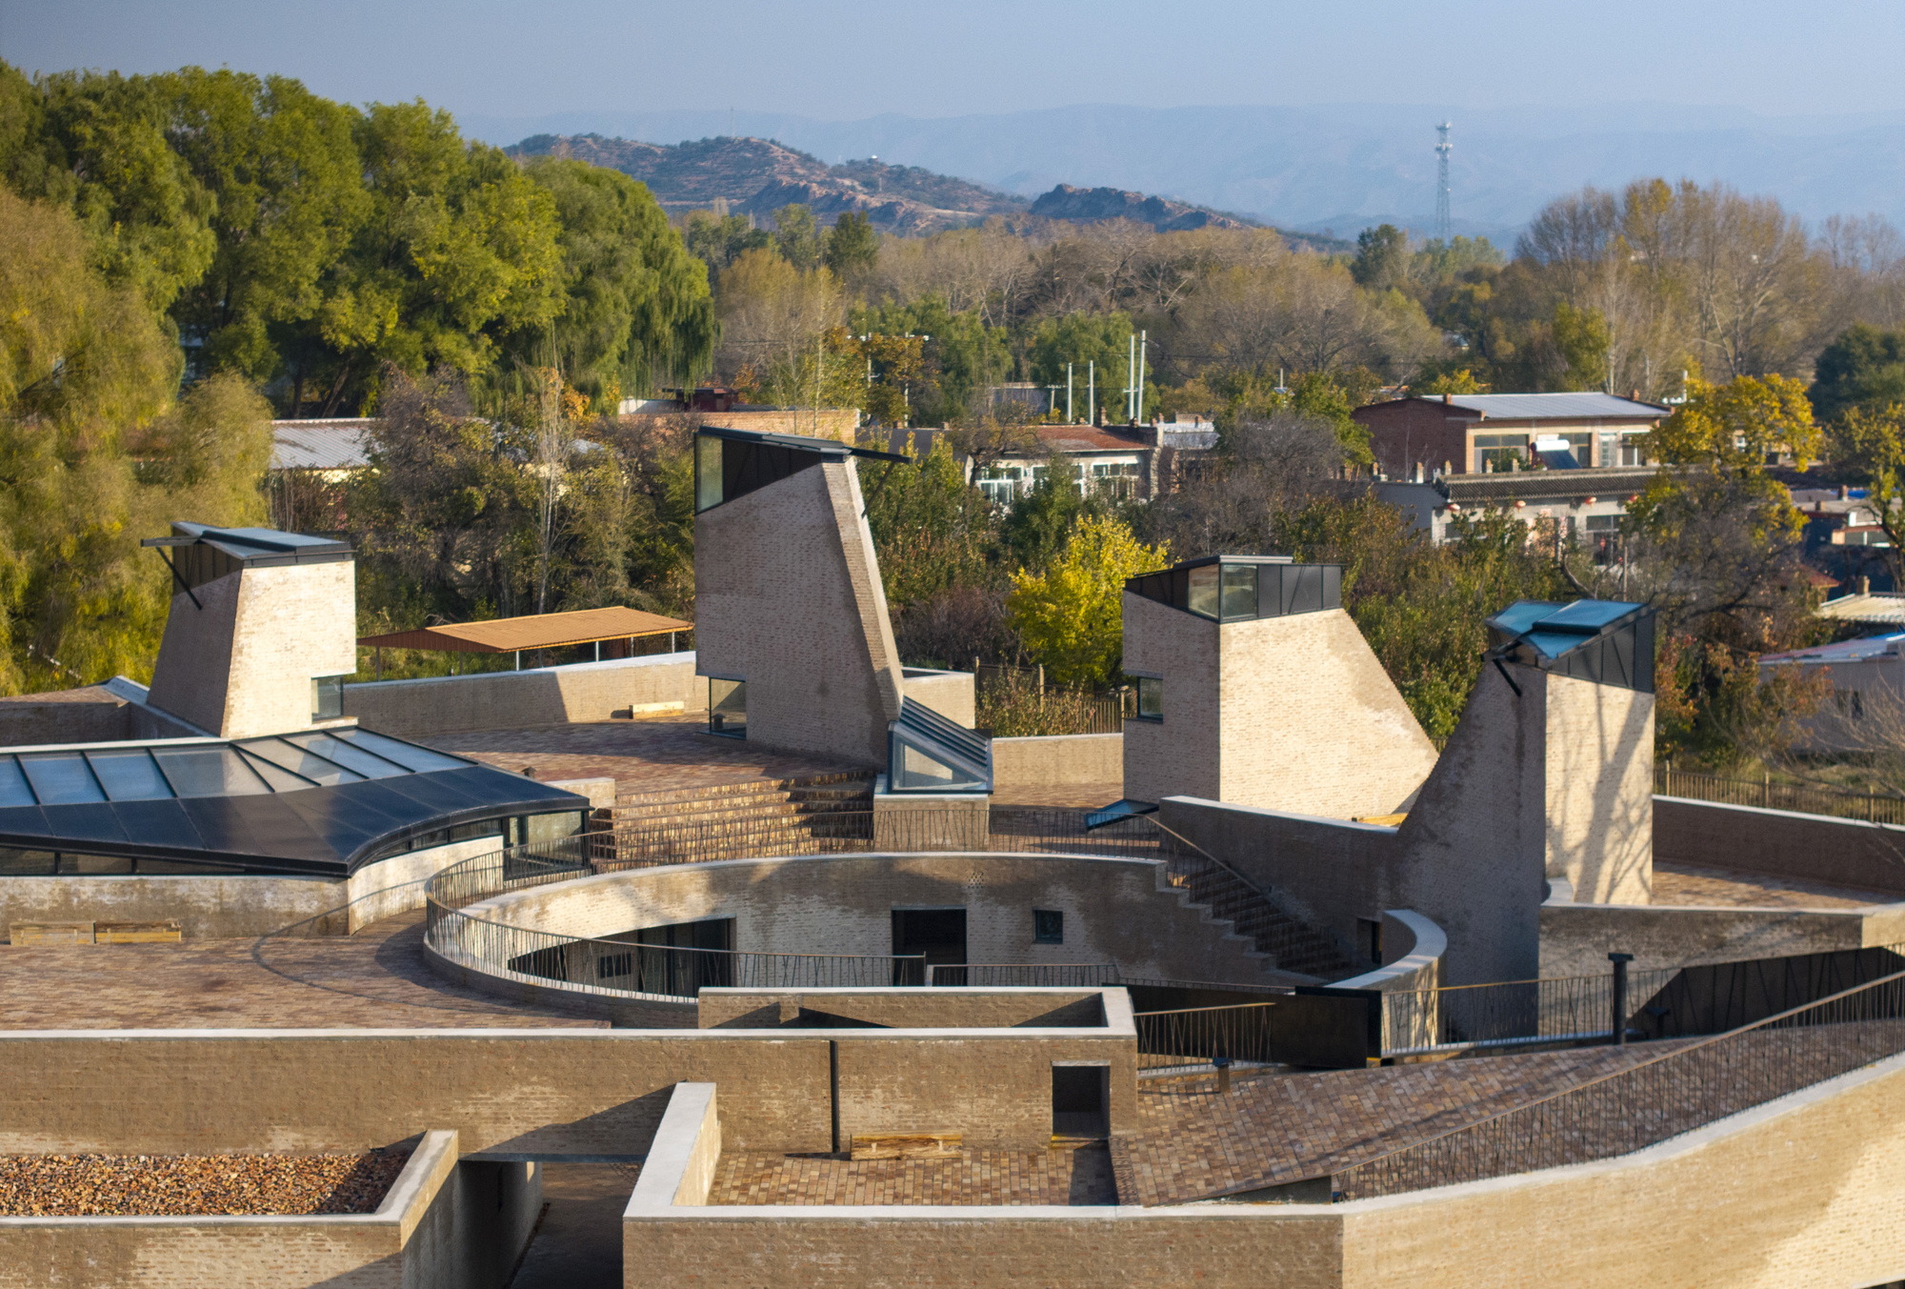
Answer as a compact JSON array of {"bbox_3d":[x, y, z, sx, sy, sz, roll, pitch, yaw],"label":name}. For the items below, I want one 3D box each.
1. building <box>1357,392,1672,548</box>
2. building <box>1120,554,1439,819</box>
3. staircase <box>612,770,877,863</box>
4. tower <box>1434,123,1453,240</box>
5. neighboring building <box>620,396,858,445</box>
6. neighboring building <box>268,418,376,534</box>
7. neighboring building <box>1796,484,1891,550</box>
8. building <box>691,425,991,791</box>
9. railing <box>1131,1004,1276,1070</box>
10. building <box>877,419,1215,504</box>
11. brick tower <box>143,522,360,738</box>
[{"bbox_3d":[27.718,-8.860,189.989,13.000,7.400,8.400,-4,6,-33],"label":"building"},{"bbox_3d":[6.943,0.553,78.477,6.378,5.108,3.008,-4,6,-35],"label":"building"},{"bbox_3d":[-3.594,3.285,71.258,6.449,1.224,1.632,-4,6,-36],"label":"staircase"},{"bbox_3d":[108.575,-90.427,852.280,4.600,50.000,4.600,0,5,0],"label":"tower"},{"bbox_3d":[-11.019,-9.903,199.936,12.000,5.000,6.000,-4,6,-32],"label":"neighboring building"},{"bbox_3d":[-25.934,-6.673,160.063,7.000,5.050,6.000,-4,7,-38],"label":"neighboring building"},{"bbox_3d":[42.342,-6.232,183.200,4.600,3.200,4.000,-4,6,-32],"label":"neighboring building"},{"bbox_3d":[-2.288,-0.855,77.419,6.156,6.876,6.163,0,5,0],"label":"building"},{"bbox_3d":[3.419,5.292,51.782,2.113,0.796,0.082,-2,6,-21],"label":"railing"},{"bbox_3d":[4.746,-9.389,202.995,15.000,5.200,9.000,-4,6,-32],"label":"building"},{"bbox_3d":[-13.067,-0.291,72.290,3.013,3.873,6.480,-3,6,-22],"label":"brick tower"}]

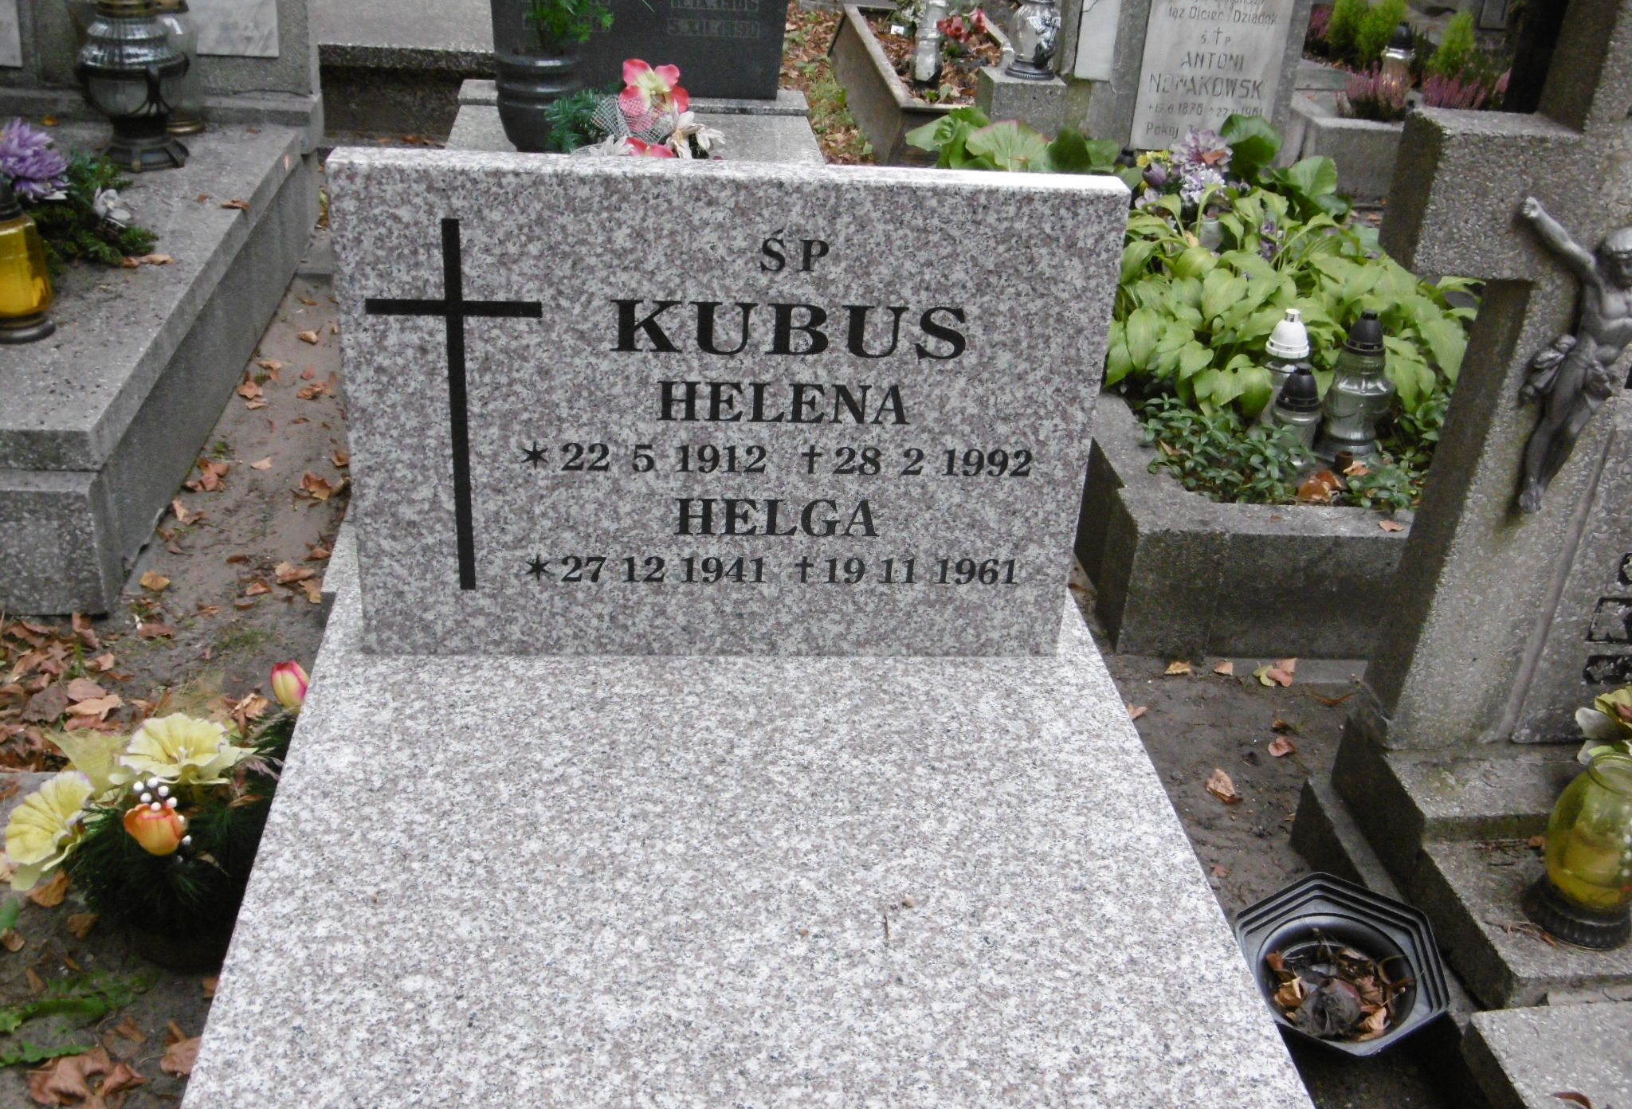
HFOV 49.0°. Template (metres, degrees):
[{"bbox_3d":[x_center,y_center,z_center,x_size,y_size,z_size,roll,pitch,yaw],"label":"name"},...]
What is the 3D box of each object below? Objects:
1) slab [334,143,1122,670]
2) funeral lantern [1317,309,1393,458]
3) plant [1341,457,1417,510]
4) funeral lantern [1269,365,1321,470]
[{"bbox_3d":[-0.096,-0.144,1.952,0.800,0.557,0.064,1,29,-6],"label":"slab"},{"bbox_3d":[0.890,-0.275,2.938,0.116,0.257,0.116,1,29,-6],"label":"funeral lantern"},{"bbox_3d":[0.895,-0.115,2.850,0.120,0.075,0.105,1,29,-6],"label":"plant"},{"bbox_3d":[0.767,-0.214,2.854,0.090,0.188,0.090,1,29,-6],"label":"funeral lantern"}]

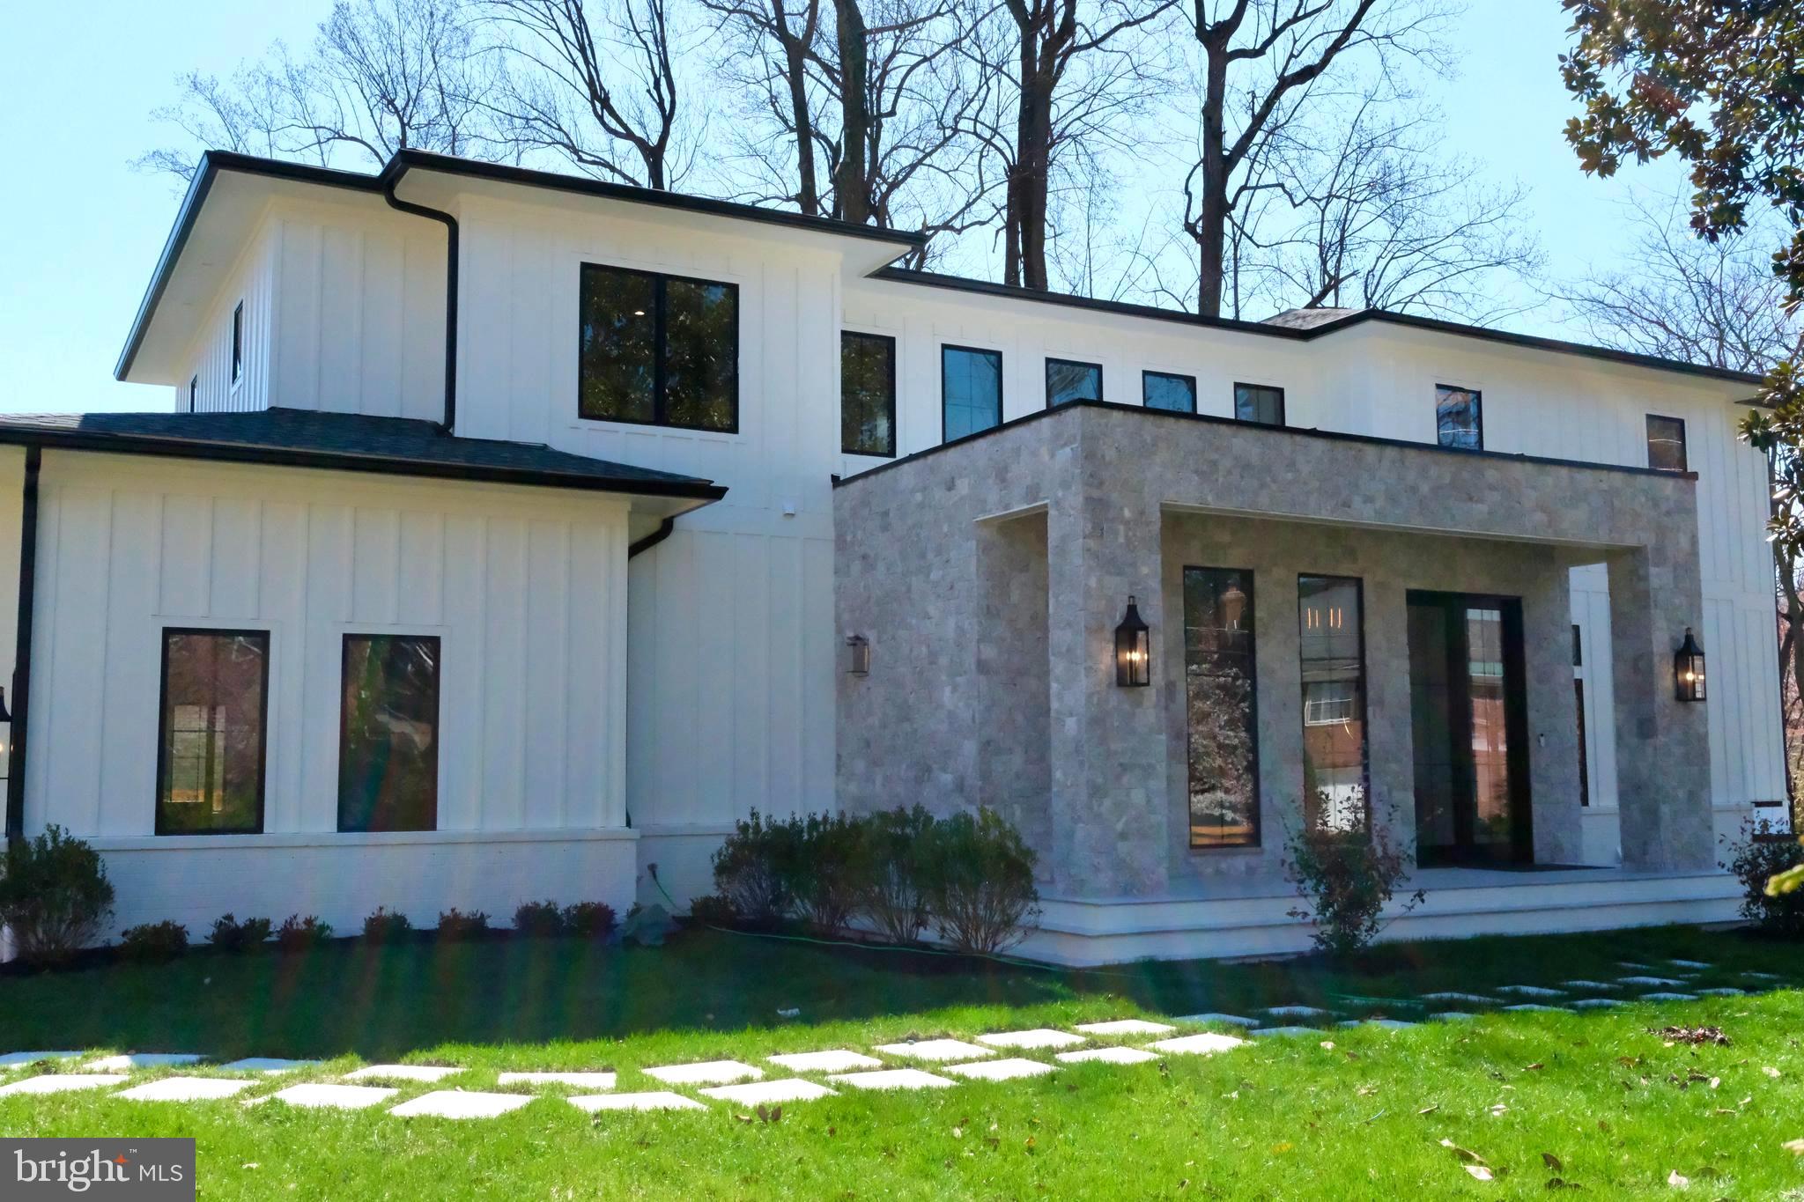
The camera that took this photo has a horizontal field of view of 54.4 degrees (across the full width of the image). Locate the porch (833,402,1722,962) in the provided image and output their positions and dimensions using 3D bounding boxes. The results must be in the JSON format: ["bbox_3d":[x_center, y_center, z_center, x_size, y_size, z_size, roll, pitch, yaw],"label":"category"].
[{"bbox_3d":[3.910,0.902,17.617,7.910,4.410,5.040,3,-7,-28],"label":"porch"}]

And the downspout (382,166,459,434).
[{"bbox_3d":[-4.712,-2.914,17.092,0.700,2.580,0.200,3,-6,-28],"label":"downspout"}]

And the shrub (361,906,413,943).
[{"bbox_3d":[-4.212,2.651,14.387,0.413,0.301,0.400,3,-7,-28],"label":"shrub"}]

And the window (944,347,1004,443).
[{"bbox_3d":[0.830,-2.289,20.640,0.819,1.400,0.110,3,-7,-28],"label":"window"}]

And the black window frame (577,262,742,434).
[{"bbox_3d":[-2.498,-2.589,18.143,1.727,1.601,0.100,3,-6,-28],"label":"black window frame"}]

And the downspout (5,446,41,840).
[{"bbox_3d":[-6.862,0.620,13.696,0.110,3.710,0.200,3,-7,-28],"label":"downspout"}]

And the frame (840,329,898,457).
[{"bbox_3d":[-0.433,-2.354,19.962,0.805,1.400,0.110,3,-7,-28],"label":"frame"}]

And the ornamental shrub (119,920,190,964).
[{"bbox_3d":[-5.926,2.702,13.886,0.547,0.325,0.547,3,-6,-28],"label":"ornamental shrub"}]

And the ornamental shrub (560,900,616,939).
[{"bbox_3d":[-2.800,2.864,15.727,0.506,0.331,0.506,3,-6,-28],"label":"ornamental shrub"}]

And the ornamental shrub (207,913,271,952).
[{"bbox_3d":[-5.247,2.612,13.830,0.483,0.308,0.440,3,-7,-28],"label":"ornamental shrub"}]

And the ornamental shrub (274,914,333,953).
[{"bbox_3d":[-4.985,2.772,14.613,0.493,0.319,0.493,3,-6,-28],"label":"ornamental shrub"}]

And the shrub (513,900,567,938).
[{"bbox_3d":[-3.225,2.831,15.614,0.489,0.329,0.489,3,-6,-28],"label":"shrub"}]

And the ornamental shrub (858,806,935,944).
[{"bbox_3d":[-0.048,2.314,14.835,0.780,1.145,0.780,0,-6,0],"label":"ornamental shrub"}]

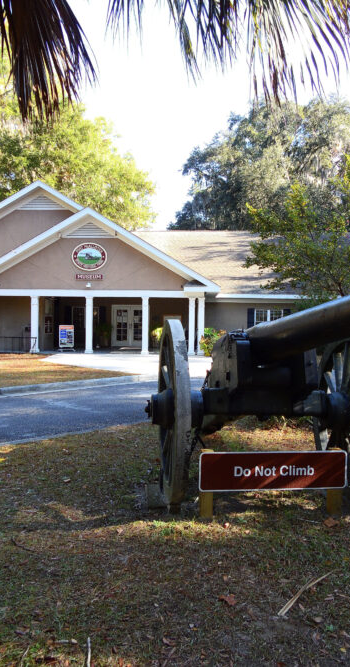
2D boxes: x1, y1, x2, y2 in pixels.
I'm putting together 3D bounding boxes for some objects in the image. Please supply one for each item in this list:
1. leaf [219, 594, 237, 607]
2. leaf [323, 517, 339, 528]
[{"bbox_3d":[0.313,1.557,2.699,0.100,0.025,0.090,1,1,17],"label":"leaf"},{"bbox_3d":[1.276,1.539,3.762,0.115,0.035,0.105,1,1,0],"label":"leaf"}]

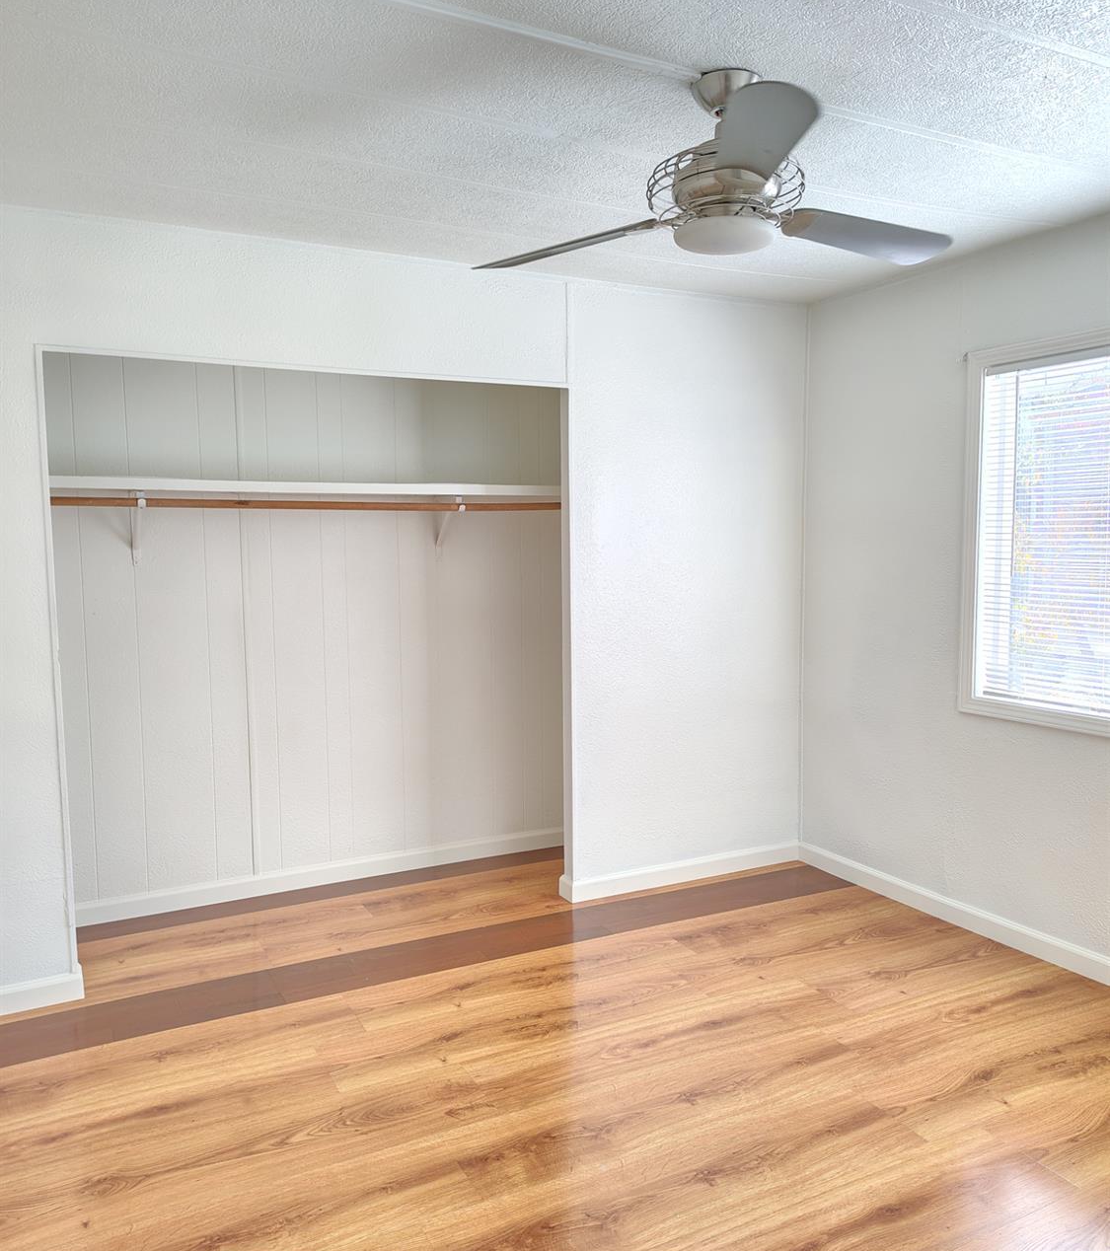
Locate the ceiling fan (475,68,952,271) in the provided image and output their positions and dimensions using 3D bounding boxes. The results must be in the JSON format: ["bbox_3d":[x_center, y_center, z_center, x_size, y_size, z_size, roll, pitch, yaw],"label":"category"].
[{"bbox_3d":[0.470,-1.002,2.273,1.140,0.345,1.220,-3,6,-27],"label":"ceiling fan"}]

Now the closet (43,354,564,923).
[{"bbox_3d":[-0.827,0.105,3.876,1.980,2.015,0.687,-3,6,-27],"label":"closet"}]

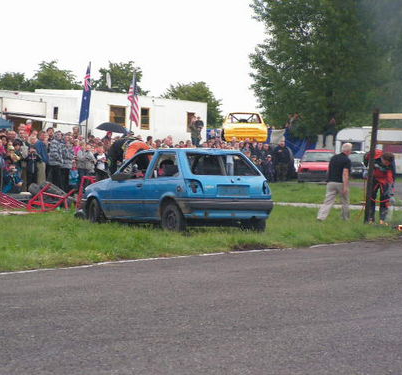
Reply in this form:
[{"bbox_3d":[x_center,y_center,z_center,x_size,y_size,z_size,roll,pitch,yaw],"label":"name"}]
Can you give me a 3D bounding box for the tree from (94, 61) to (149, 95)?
[{"bbox_3d":[-5.059,-4.588,118.000,4.500,6.900,4.500,0,1,0],"label":"tree"}]

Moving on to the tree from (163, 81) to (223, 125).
[{"bbox_3d":[-0.543,-4.026,120.000,4.400,5.800,4.400,0,1,0],"label":"tree"}]

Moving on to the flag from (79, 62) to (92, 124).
[{"bbox_3d":[-3.937,-3.204,64.000,0.500,2.100,0.250,0,1,0],"label":"flag"}]

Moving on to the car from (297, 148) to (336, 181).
[{"bbox_3d":[4.825,-0.852,75.500,1.630,1.360,3.800,0,1,8],"label":"car"}]

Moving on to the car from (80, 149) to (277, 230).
[{"bbox_3d":[-0.490,0.038,30.678,1.620,1.360,3.720,-1,1,-31],"label":"car"}]

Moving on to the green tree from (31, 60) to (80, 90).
[{"bbox_3d":[-9.144,-4.588,118.000,4.500,6.900,4.500,0,1,0],"label":"green tree"}]

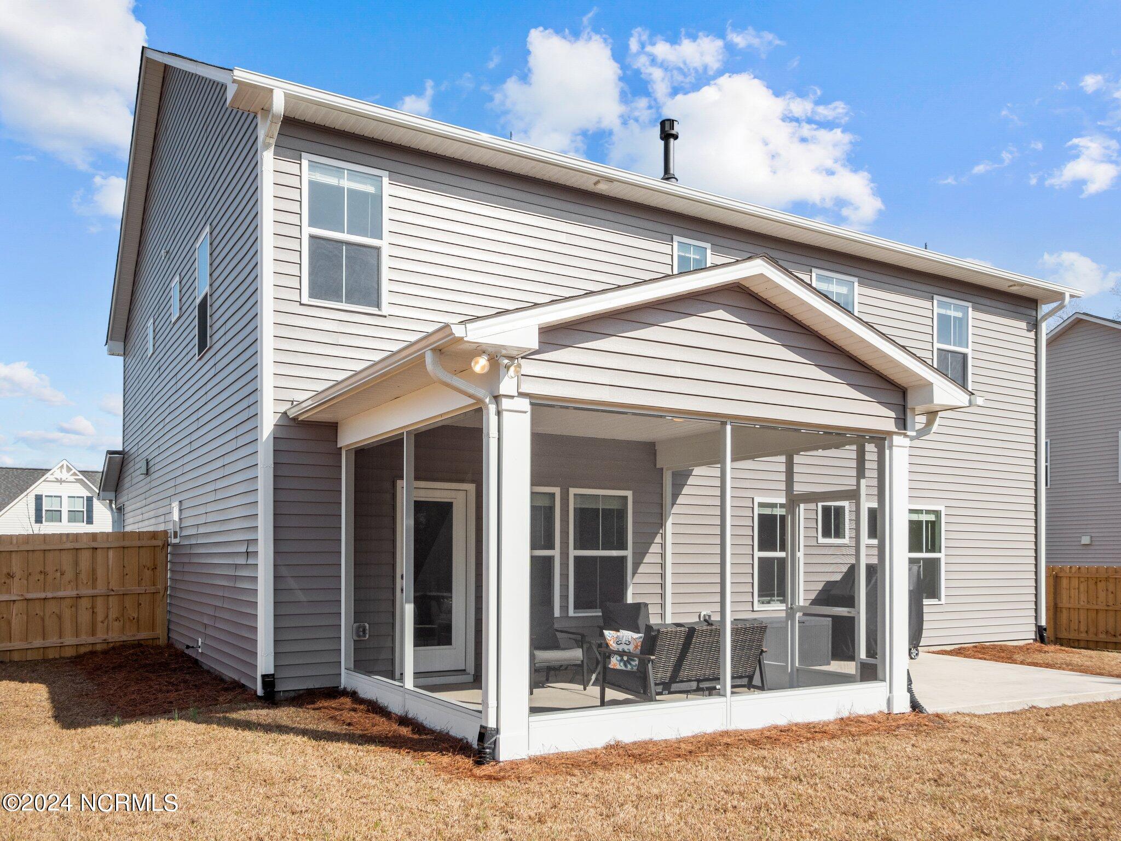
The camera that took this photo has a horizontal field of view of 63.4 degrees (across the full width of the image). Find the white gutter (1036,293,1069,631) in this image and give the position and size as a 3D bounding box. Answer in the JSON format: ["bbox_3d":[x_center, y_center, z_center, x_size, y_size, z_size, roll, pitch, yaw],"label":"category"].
[{"bbox_3d":[8.283,0.824,15.222,0.110,5.855,0.500,1,-2,-31],"label":"white gutter"}]

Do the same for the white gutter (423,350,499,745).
[{"bbox_3d":[-0.681,0.910,6.299,0.530,2.735,0.100,1,-2,-31],"label":"white gutter"}]

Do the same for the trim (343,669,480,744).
[{"bbox_3d":[-1.357,2.472,8.015,0.080,0.250,3.340,4,-8,-31],"label":"trim"}]

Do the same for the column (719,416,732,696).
[{"bbox_3d":[1.371,1.149,7.518,0.055,2.269,0.075,1,-3,-31],"label":"column"}]

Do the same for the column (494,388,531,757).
[{"bbox_3d":[-0.376,1.134,6.524,0.225,2.566,0.225,1,-3,-31],"label":"column"}]

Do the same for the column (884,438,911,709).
[{"bbox_3d":[3.134,1.447,8.575,0.225,2.586,0.225,1,-3,-31],"label":"column"}]

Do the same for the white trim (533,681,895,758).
[{"bbox_3d":[1.386,2.425,7.527,3.805,0.290,0.080,4,-8,-30],"label":"white trim"}]

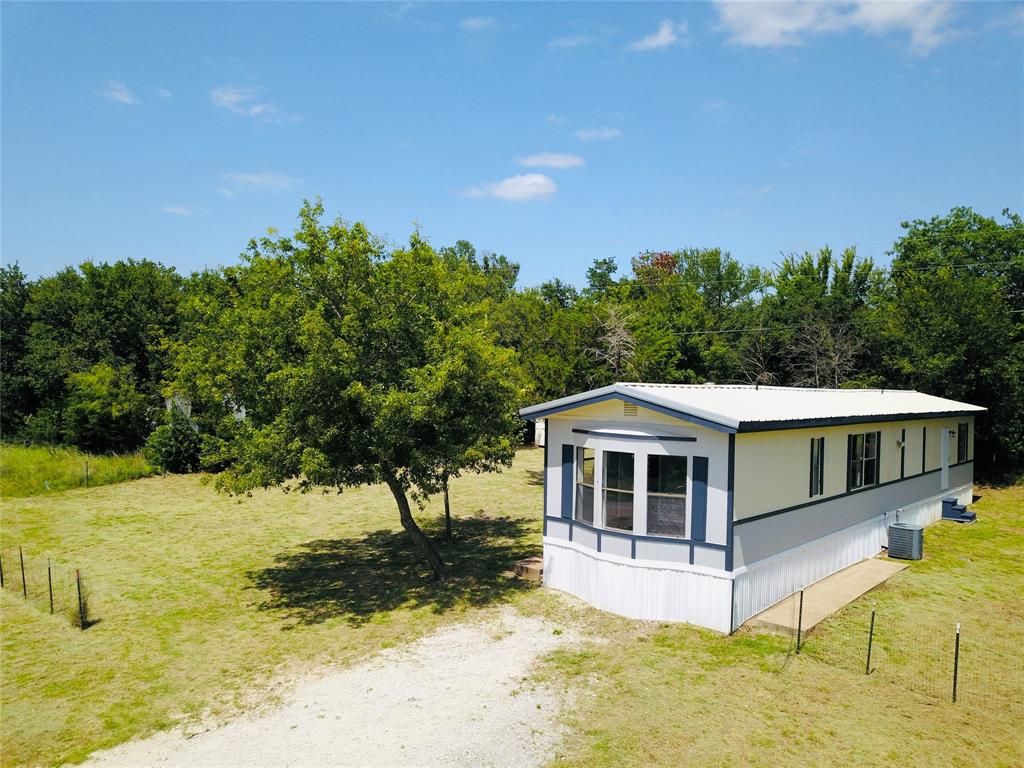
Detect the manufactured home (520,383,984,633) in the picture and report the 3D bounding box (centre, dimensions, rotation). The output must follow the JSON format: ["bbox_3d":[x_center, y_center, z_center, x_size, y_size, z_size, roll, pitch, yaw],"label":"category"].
[{"bbox_3d":[8.894,2.349,22.487,4.931,4.380,20.837,1,0,42],"label":"manufactured home"}]

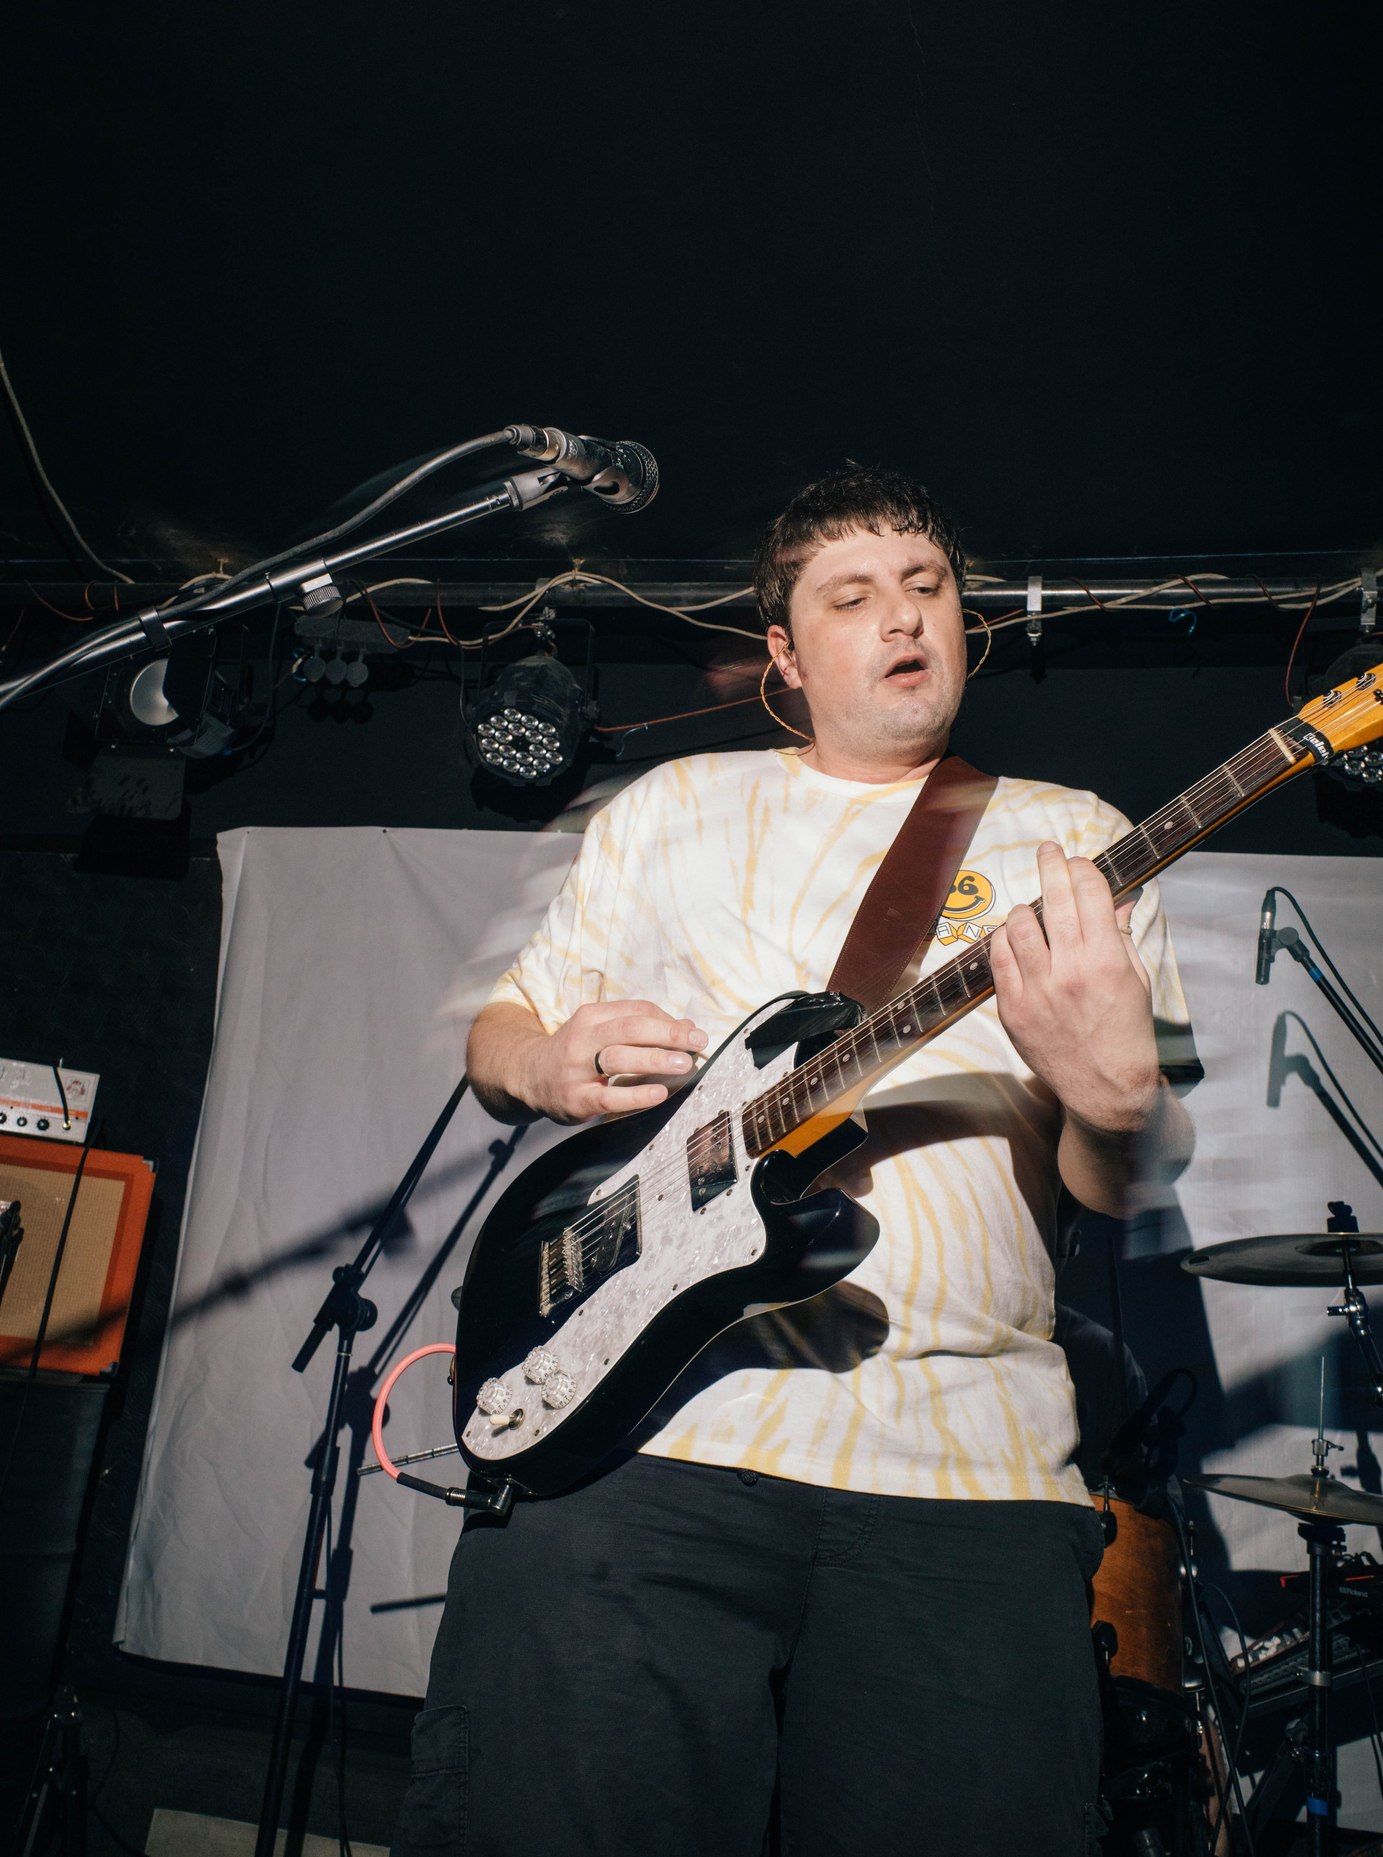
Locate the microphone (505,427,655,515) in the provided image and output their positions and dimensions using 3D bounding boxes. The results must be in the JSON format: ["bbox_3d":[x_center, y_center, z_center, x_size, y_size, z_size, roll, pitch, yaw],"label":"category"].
[{"bbox_3d":[-0.071,-0.307,1.057,0.052,0.052,0.205,1,7,18],"label":"microphone"}]

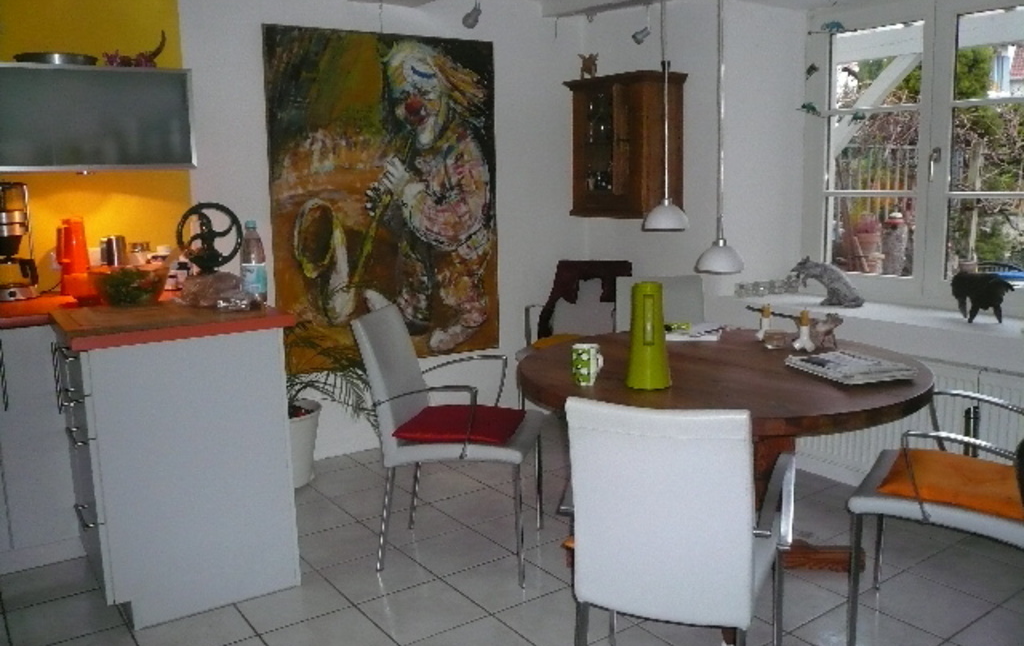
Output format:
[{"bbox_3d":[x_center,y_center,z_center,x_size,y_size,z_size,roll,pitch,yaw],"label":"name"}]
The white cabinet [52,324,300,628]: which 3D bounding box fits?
[{"bbox_3d":[-1.146,0.445,2.808,0.606,0.879,0.635,-7,11,-35],"label":"white cabinet"}]

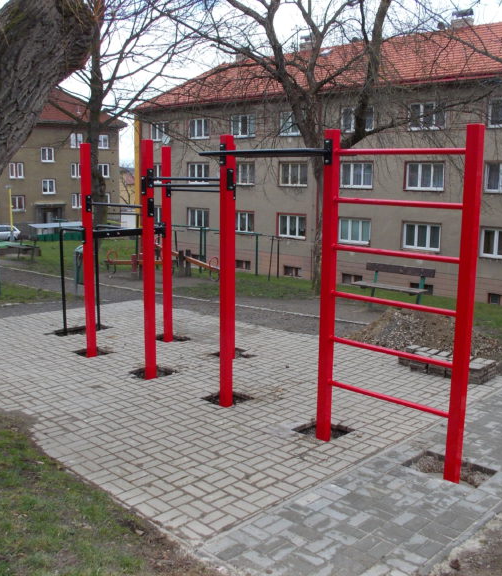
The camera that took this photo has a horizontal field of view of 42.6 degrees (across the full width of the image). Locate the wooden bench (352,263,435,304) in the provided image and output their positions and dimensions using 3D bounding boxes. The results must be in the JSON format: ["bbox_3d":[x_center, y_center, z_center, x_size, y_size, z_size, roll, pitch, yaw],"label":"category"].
[{"bbox_3d":[2.651,0.042,12.111,1.450,0.857,0.602,9,13,40],"label":"wooden bench"}]

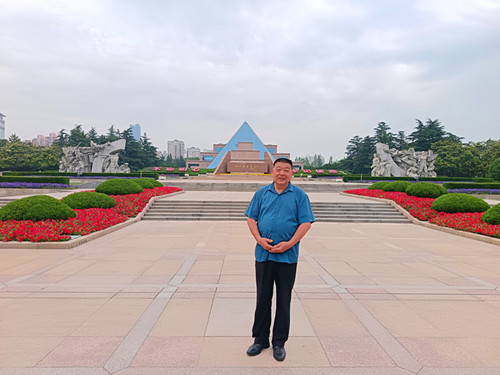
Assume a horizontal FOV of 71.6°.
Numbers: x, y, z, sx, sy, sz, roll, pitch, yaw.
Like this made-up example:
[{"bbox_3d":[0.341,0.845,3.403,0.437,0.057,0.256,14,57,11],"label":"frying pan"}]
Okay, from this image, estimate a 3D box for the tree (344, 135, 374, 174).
[{"bbox_3d":[23.056,-6.885,73.000,6.200,8.600,6.000,0,0,-1],"label":"tree"}]

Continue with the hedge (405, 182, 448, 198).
[{"bbox_3d":[8.935,0.194,17.502,2.150,0.873,2.050,1,1,-1],"label":"hedge"}]

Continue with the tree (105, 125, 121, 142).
[{"bbox_3d":[-37.536,-9.381,94.899,7.000,15.599,7.000,1,1,-1],"label":"tree"}]

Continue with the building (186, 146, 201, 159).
[{"bbox_3d":[-103.525,-41.387,639.561,25.000,64.906,20.000,1,1,-1],"label":"building"}]

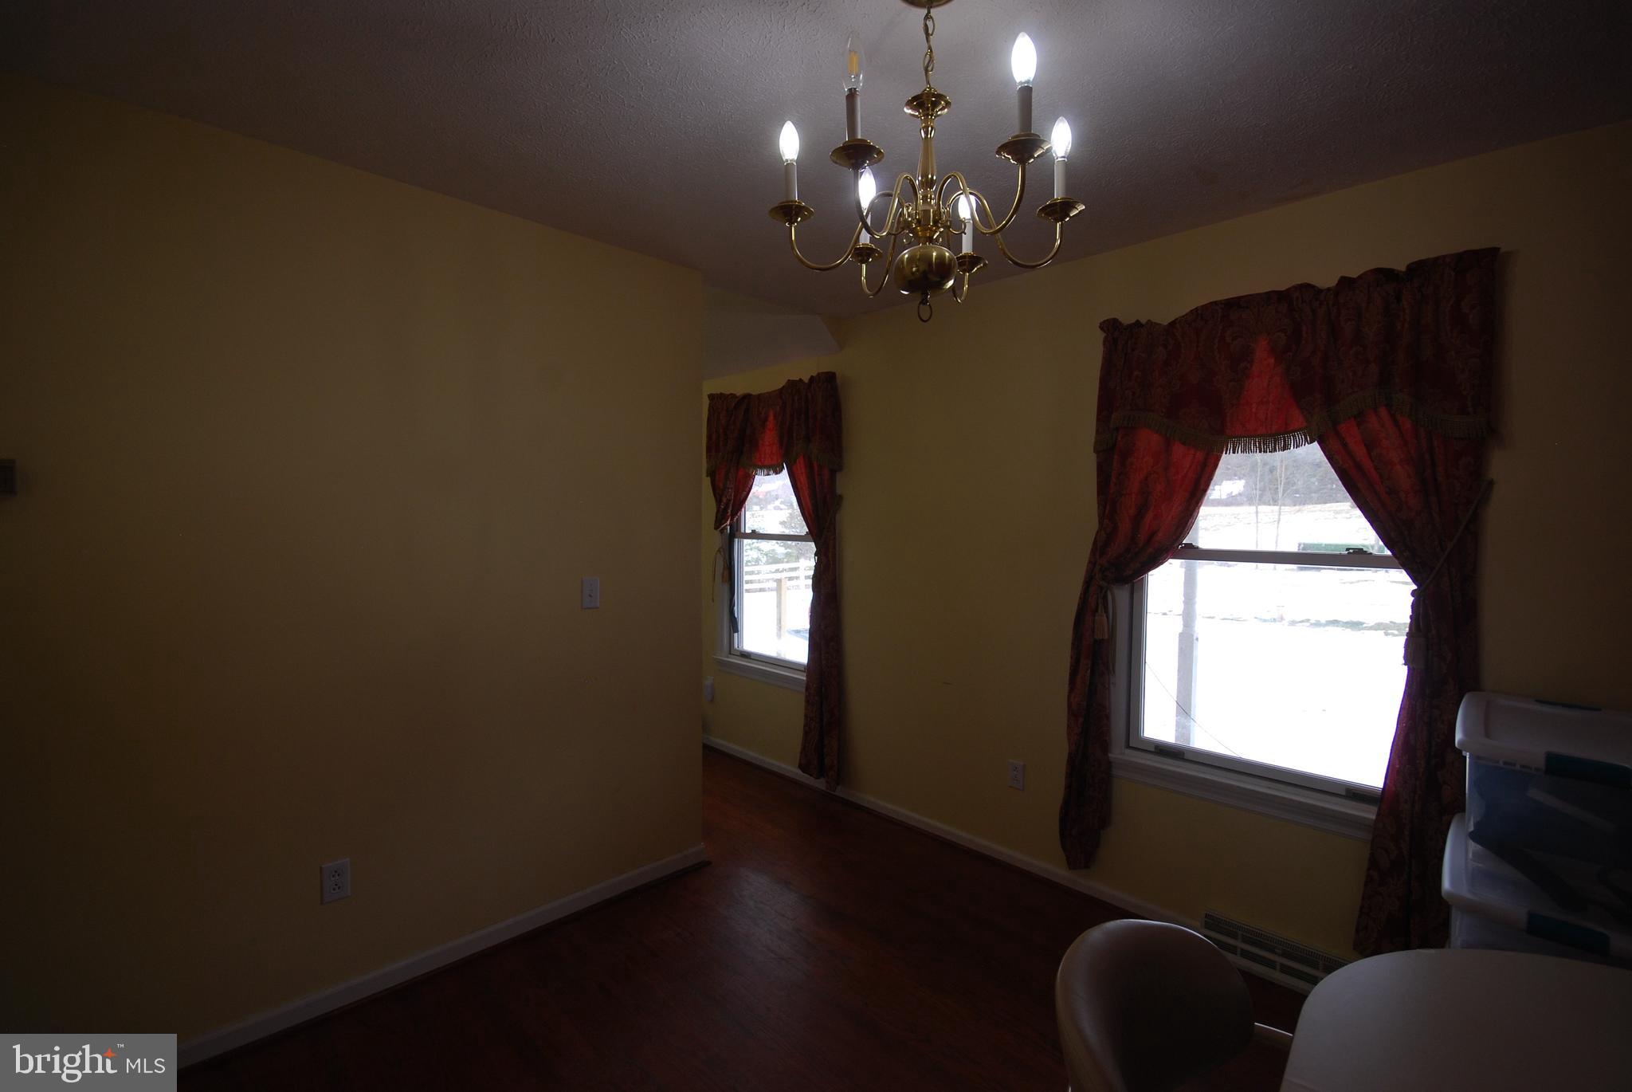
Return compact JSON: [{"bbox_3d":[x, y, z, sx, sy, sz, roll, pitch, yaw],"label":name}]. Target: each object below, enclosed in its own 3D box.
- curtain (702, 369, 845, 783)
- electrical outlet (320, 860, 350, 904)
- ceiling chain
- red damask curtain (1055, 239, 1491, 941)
[{"bbox_3d":[-0.254,0.181,3.695,1.060,2.090,0.140,3,4,44],"label":"curtain"},{"bbox_3d":[-1.396,0.975,1.978,0.071,0.115,0.010,-2,4,-42],"label":"electrical outlet"},{"bbox_3d":[0.206,-0.922,1.257,0.023,0.145,0.023,3,4,44],"label":"ceiling chain"},{"bbox_3d":[1.343,0.222,2.173,1.100,2.020,0.140,3,4,44],"label":"red damask curtain"}]

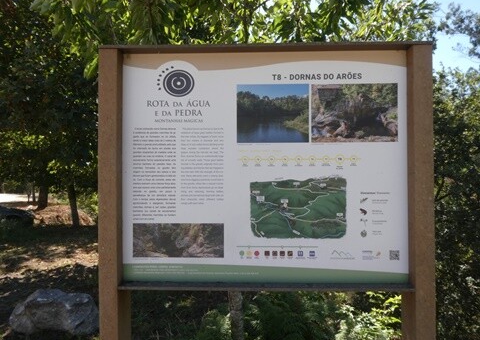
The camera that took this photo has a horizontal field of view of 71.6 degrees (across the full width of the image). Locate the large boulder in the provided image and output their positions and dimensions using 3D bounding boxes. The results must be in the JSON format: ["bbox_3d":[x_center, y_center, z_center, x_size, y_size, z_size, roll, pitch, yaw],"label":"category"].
[{"bbox_3d":[-1.870,1.430,3.420,0.830,0.380,0.570,0,-1,-9],"label":"large boulder"}]

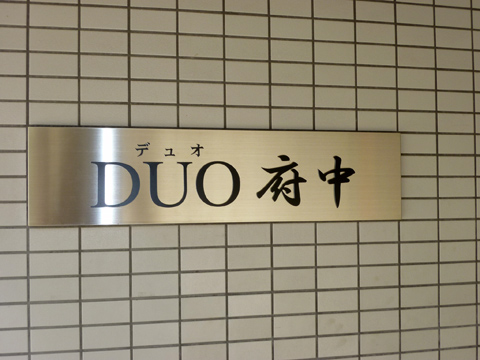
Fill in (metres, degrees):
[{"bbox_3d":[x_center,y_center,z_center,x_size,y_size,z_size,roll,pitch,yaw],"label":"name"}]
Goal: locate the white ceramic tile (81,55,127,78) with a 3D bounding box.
[{"bbox_3d":[-0.277,-0.232,1.196,0.095,0.045,0.008,0,-2,-13],"label":"white ceramic tile"}]

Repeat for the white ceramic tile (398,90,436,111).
[{"bbox_3d":[0.407,-0.184,1.347,0.095,0.045,0.008,0,-1,-13],"label":"white ceramic tile"}]

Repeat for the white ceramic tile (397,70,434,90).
[{"bbox_3d":[0.406,-0.234,1.347,0.095,0.045,0.008,0,-2,-13],"label":"white ceramic tile"}]

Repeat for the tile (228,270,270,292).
[{"bbox_3d":[0.019,0.217,1.250,0.095,0.045,0.008,0,-1,-13],"label":"tile"}]

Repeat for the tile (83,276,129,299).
[{"bbox_3d":[-0.274,0.218,1.184,0.096,0.045,0.009,0,-2,-13],"label":"tile"}]

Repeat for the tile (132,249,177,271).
[{"bbox_3d":[-0.176,0.168,1.206,0.095,0.045,0.008,0,-2,-13],"label":"tile"}]

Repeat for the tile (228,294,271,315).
[{"bbox_3d":[0.020,0.267,1.248,0.096,0.045,0.009,0,-2,-13],"label":"tile"}]

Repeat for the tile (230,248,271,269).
[{"bbox_3d":[0.019,0.167,1.250,0.095,0.045,0.008,0,-2,-13],"label":"tile"}]

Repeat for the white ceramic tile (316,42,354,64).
[{"bbox_3d":[0.210,-0.283,1.306,0.095,0.045,0.008,0,-1,-13],"label":"white ceramic tile"}]

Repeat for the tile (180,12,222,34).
[{"bbox_3d":[-0.083,-0.332,1.242,0.095,0.045,0.008,0,-1,-13],"label":"tile"}]

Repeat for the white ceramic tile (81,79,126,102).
[{"bbox_3d":[-0.277,-0.182,1.194,0.095,0.045,0.008,0,-2,-13],"label":"white ceramic tile"}]

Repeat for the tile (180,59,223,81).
[{"bbox_3d":[-0.082,-0.232,1.239,0.095,0.045,0.008,0,-2,-13],"label":"tile"}]

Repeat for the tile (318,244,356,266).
[{"bbox_3d":[0.214,0.167,1.294,0.096,0.045,0.009,0,-2,-13],"label":"tile"}]

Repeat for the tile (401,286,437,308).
[{"bbox_3d":[0.410,0.266,1.337,0.095,0.045,0.008,0,-1,-13],"label":"tile"}]

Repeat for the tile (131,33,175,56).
[{"bbox_3d":[-0.180,-0.282,1.219,0.095,0.045,0.008,0,-2,-13],"label":"tile"}]

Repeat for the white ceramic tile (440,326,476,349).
[{"bbox_3d":[0.509,0.366,1.356,0.095,0.045,0.008,0,-1,-13],"label":"white ceramic tile"}]

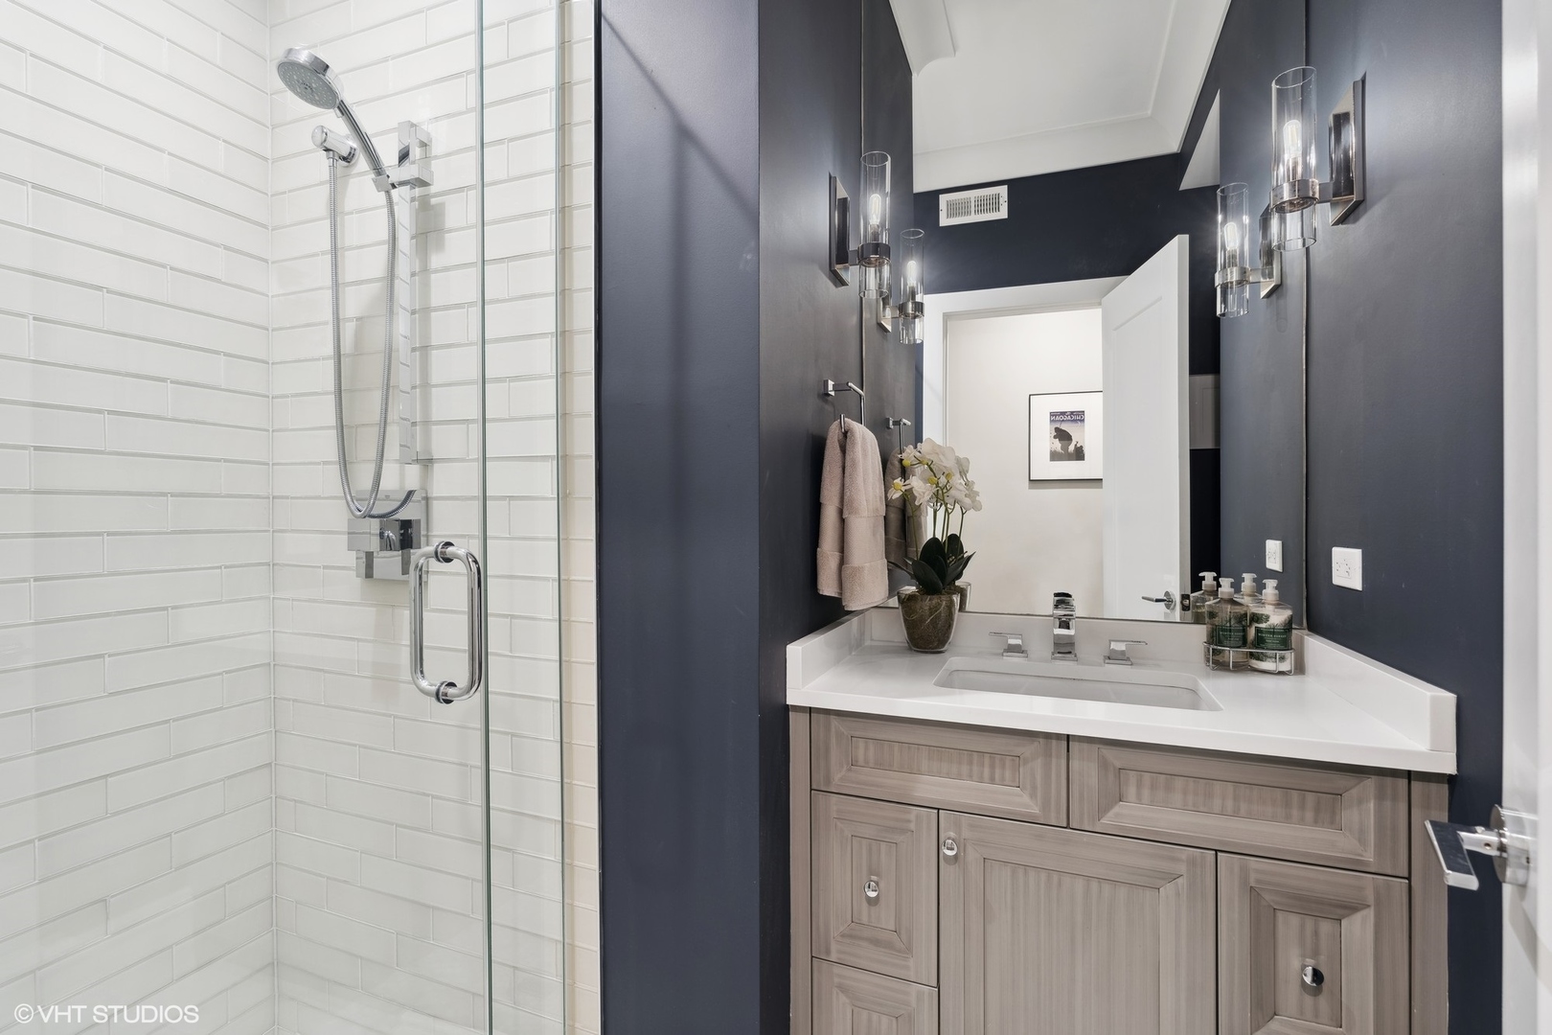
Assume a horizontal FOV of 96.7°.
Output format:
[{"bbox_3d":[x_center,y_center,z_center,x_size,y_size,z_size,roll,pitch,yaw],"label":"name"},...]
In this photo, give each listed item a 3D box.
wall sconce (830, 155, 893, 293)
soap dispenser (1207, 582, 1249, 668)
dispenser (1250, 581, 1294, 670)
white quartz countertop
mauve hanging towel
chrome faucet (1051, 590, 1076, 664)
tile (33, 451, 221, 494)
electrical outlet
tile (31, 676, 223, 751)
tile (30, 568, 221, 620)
[{"bbox_3d":[0.197,-0.647,1.539,0.127,0.307,0.104,0,0,21],"label":"wall sconce"},{"bbox_3d":[0.929,0.219,1.419,0.075,0.184,0.066,0,0,32],"label":"soap dispenser"},{"bbox_3d":[1.001,0.219,1.395,0.075,0.184,0.066,0,0,23],"label":"dispenser"},{"bbox_3d":[0.568,0.289,1.358,0.952,0.105,0.570,0,0,21],"label":"white quartz countertop"},{"bbox_3d":[0.163,-0.018,1.458,0.116,0.400,0.220,0,0,21],"label":"mauve hanging towel"},{"bbox_3d":[0.619,0.232,1.476,0.050,0.161,0.152,0,0,21],"label":"chrome faucet"},{"bbox_3d":[-1.259,-0.083,1.359,0.008,0.075,0.300,0,0,21],"label":"tile"},{"bbox_3d":[1.030,0.091,1.243,0.008,0.071,0.118,0,0,21],"label":"electrical outlet"},{"bbox_3d":[-1.258,0.378,1.361,0.008,0.075,0.300,0,0,21],"label":"tile"},{"bbox_3d":[-1.259,0.147,1.360,0.008,0.075,0.300,0,0,21],"label":"tile"}]

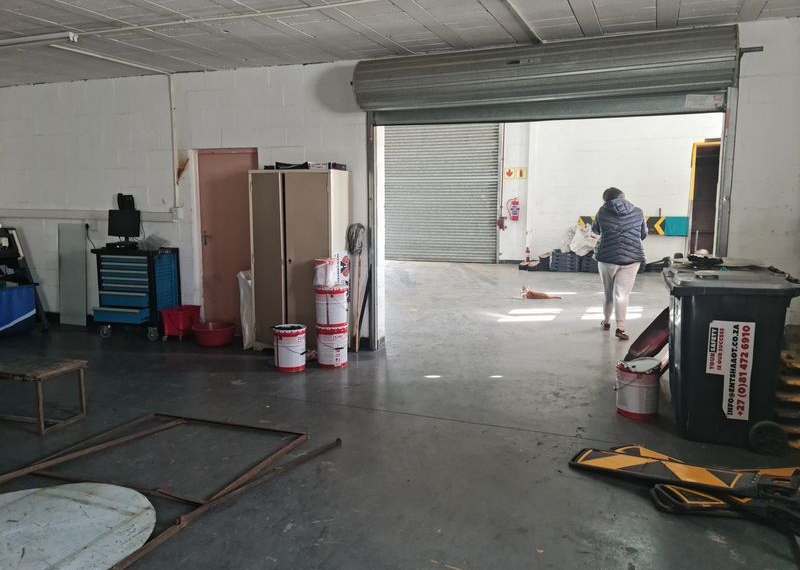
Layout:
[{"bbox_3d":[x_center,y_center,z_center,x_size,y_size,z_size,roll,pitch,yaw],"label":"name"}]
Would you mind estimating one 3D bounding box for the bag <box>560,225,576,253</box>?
[{"bbox_3d":[3.783,-1.013,13.824,0.420,0.609,0.400,3,8,22],"label":"bag"}]

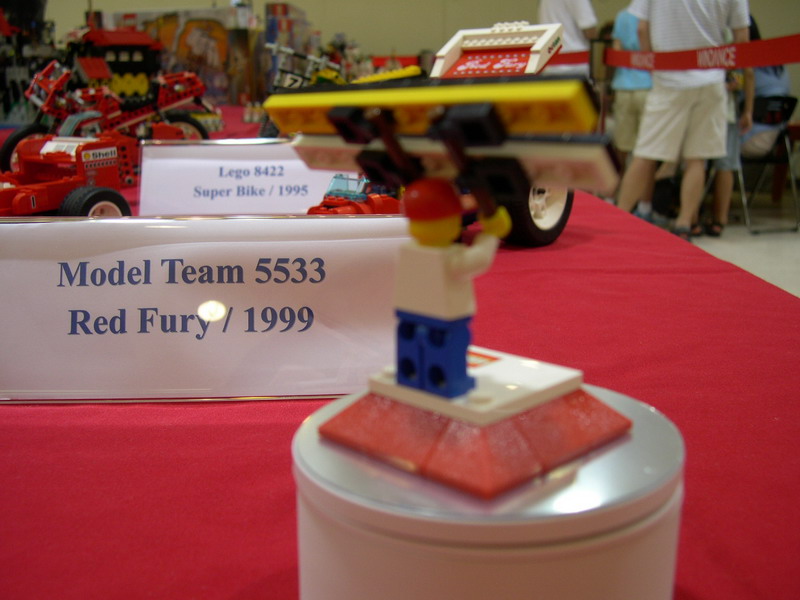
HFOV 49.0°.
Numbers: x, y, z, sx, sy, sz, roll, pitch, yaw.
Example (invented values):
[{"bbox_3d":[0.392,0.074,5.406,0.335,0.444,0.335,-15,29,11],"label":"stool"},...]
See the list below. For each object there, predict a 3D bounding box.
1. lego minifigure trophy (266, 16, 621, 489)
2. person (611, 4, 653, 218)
[{"bbox_3d":[0.012,-0.009,0.185,0.050,0.076,0.082,-13,16,-43],"label":"lego minifigure trophy"},{"bbox_3d":[1.586,-1.395,5.930,0.500,1.680,0.320,6,14,33],"label":"person"}]

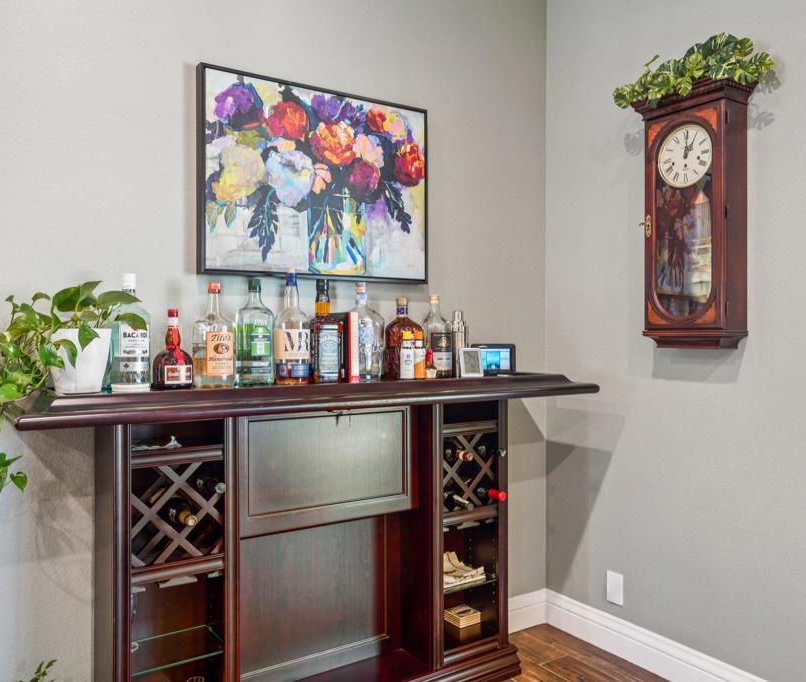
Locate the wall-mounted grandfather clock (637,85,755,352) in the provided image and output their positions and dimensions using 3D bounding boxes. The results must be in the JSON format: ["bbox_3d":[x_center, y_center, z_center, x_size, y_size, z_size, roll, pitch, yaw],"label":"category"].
[{"bbox_3d":[0.963,-0.392,2.267,0.187,0.830,0.338,0,0,-34],"label":"wall-mounted grandfather clock"}]

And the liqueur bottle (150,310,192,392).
[{"bbox_3d":[-0.623,0.021,1.847,0.105,0.216,0.105,0,0,-34],"label":"liqueur bottle"}]

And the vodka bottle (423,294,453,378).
[{"bbox_3d":[0.119,-0.018,2.350,0.106,0.288,0.103,0,0,0],"label":"vodka bottle"}]

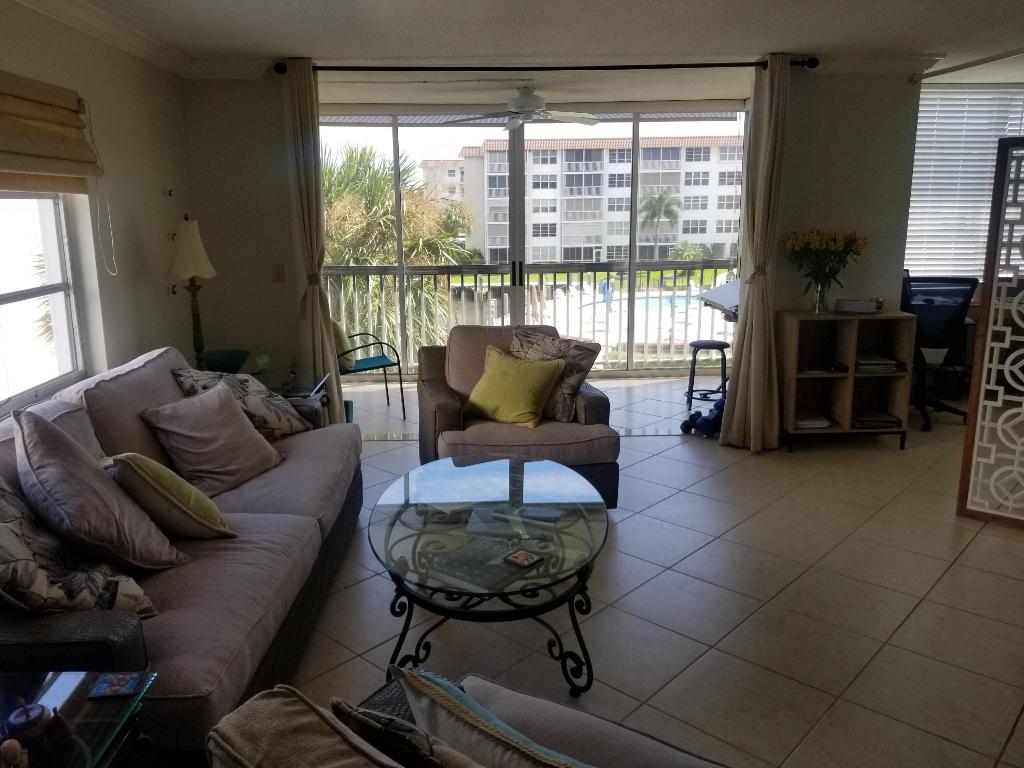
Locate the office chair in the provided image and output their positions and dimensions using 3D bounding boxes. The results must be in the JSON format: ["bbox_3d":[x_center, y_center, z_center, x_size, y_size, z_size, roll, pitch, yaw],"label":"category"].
[{"bbox_3d":[3.043,-0.232,5.598,0.640,1.080,0.640,0,12,2],"label":"office chair"}]

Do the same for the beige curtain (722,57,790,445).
[{"bbox_3d":[1.589,-0.781,4.916,0.400,2.450,0.220,0,12,0],"label":"beige curtain"}]

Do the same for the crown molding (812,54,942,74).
[{"bbox_3d":[2.267,-1.983,4.809,0.830,0.120,0.110,0,12,0],"label":"crown molding"}]

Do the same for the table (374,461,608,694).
[{"bbox_3d":[-0.081,0.681,2.900,0.860,0.456,1.360,0,12,0],"label":"table"}]

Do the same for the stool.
[{"bbox_3d":[1.569,-0.087,6.151,0.380,0.580,0.380,0,12,0],"label":"stool"}]

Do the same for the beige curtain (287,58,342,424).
[{"bbox_3d":[-1.249,-0.773,4.918,0.330,2.450,0.220,0,12,0],"label":"beige curtain"}]

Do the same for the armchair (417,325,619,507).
[{"bbox_3d":[-0.006,0.153,4.334,0.970,0.880,0.960,-3,12,-12],"label":"armchair"}]

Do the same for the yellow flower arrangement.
[{"bbox_3d":[2.031,-0.778,4.988,0.560,0.460,0.450,0,12,0],"label":"yellow flower arrangement"}]

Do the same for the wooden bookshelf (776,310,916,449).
[{"bbox_3d":[2.208,-0.033,5.160,0.790,0.880,0.340,0,12,0],"label":"wooden bookshelf"}]

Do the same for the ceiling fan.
[{"bbox_3d":[0.087,-2.091,5.788,1.250,0.350,1.250,0,12,0],"label":"ceiling fan"}]

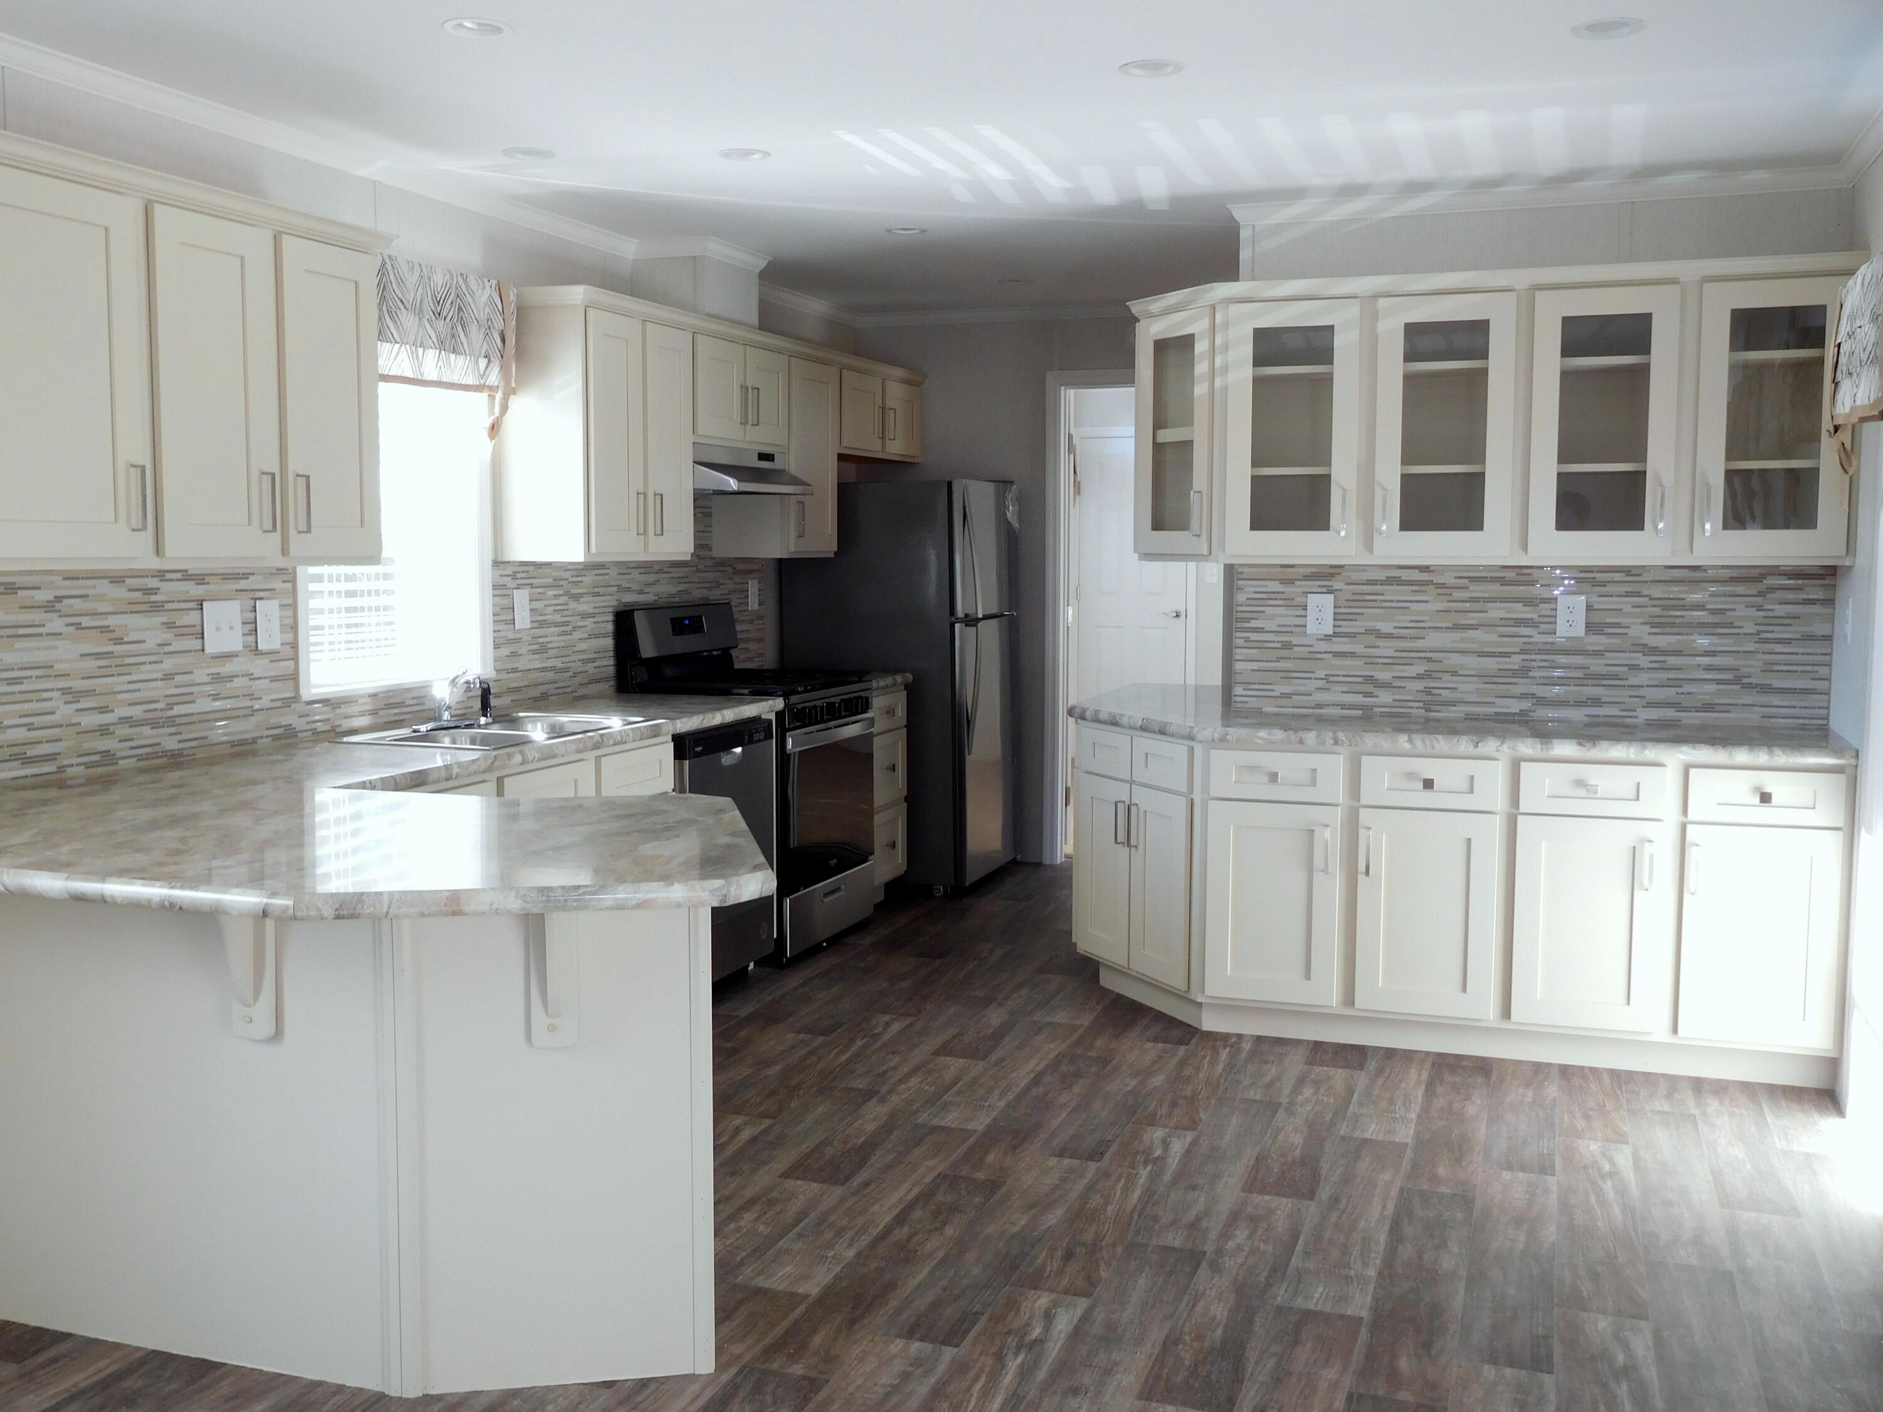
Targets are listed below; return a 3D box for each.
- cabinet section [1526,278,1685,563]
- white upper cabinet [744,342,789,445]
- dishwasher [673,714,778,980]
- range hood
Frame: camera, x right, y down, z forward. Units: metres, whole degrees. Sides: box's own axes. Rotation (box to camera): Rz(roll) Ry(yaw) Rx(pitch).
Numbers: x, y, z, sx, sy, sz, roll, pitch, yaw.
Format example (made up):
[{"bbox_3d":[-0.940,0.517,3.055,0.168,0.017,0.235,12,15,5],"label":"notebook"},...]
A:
[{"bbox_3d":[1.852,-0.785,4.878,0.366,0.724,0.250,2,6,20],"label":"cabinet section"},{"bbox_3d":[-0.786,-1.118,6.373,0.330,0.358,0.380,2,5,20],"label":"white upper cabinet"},{"bbox_3d":[-0.935,0.461,5.582,0.610,0.837,0.600,2,5,20],"label":"dishwasher"},{"bbox_3d":[-0.801,-0.847,6.270,0.461,0.162,0.762,2,6,20],"label":"range hood"}]

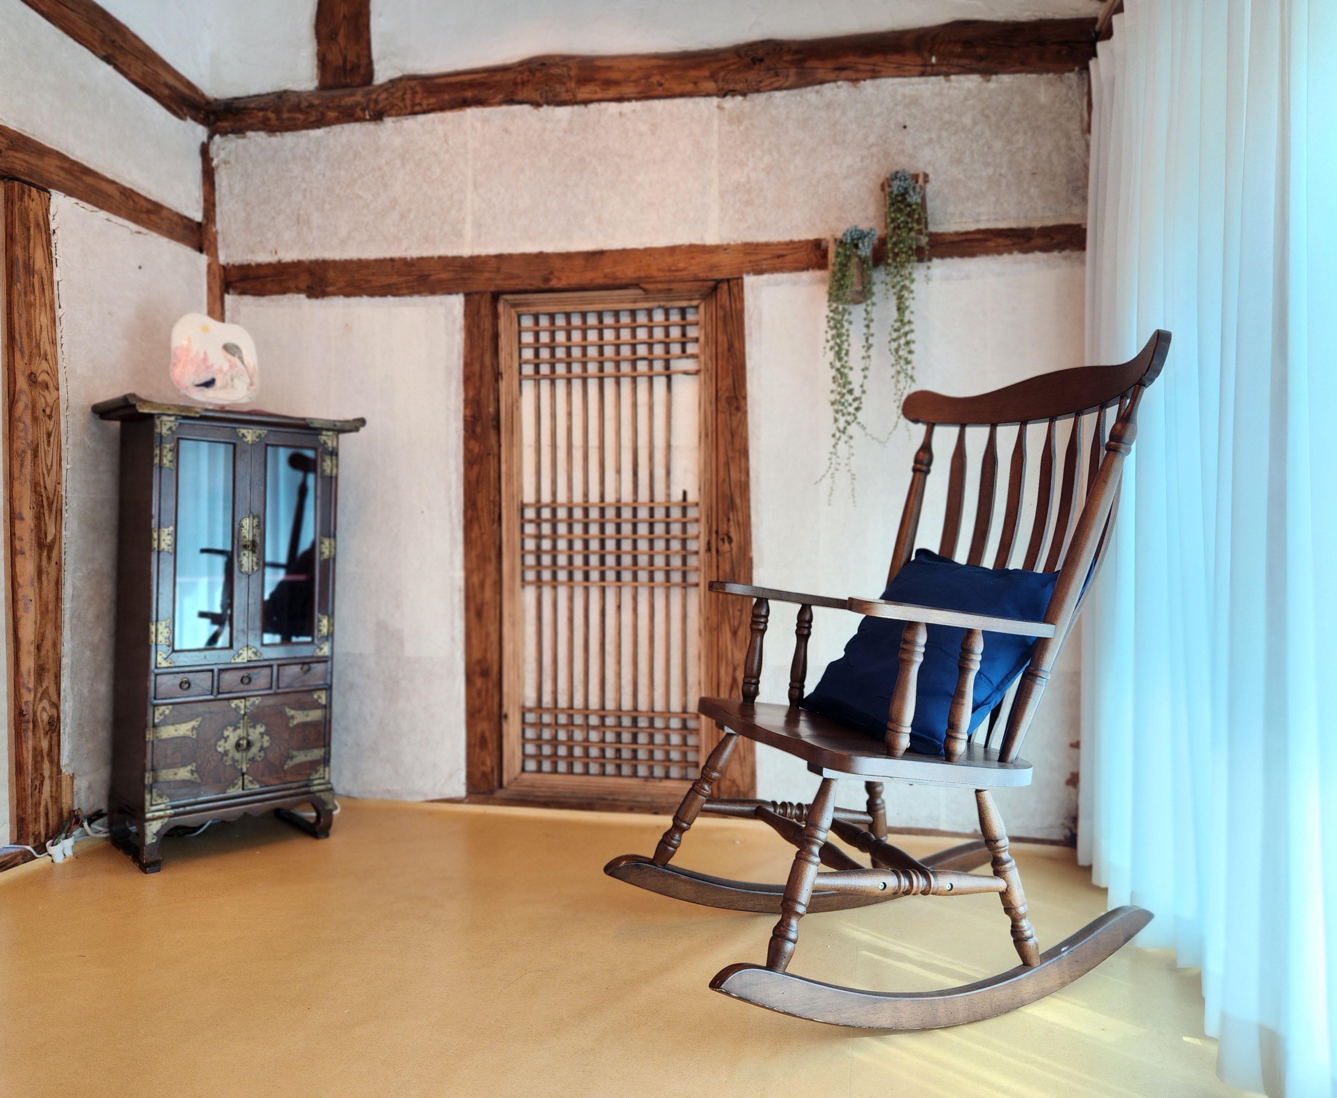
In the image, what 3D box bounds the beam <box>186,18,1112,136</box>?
[{"bbox_3d":[-0.124,-1.247,2.648,2.391,0.139,0.150,0,1,11],"label":"beam"}]

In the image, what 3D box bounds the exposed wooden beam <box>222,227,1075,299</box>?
[{"bbox_3d":[-0.130,-0.770,2.659,2.371,0.104,0.110,0,1,11],"label":"exposed wooden beam"}]

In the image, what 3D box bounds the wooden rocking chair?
[{"bbox_3d":[0.370,0.197,1.825,0.886,1.132,0.678,0,1,-21],"label":"wooden rocking chair"}]

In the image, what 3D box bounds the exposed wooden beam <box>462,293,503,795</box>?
[{"bbox_3d":[-0.508,-0.005,2.756,0.111,1.403,0.110,0,1,11],"label":"exposed wooden beam"}]

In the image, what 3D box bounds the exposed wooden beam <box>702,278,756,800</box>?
[{"bbox_3d":[0.178,-0.017,2.627,0.121,1.391,0.110,0,1,11],"label":"exposed wooden beam"}]

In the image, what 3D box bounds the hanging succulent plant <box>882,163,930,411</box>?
[{"bbox_3d":[0.593,-0.634,2.425,0.117,0.622,0.120,0,1,11],"label":"hanging succulent plant"}]

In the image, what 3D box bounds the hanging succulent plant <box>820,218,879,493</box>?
[{"bbox_3d":[0.460,-0.466,2.453,0.144,0.704,0.120,0,1,11],"label":"hanging succulent plant"}]

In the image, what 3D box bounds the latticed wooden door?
[{"bbox_3d":[-0.172,-0.008,2.668,0.584,1.376,0.060,0,1,11],"label":"latticed wooden door"}]

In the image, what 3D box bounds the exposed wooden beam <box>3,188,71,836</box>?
[{"bbox_3d":[-1.510,-0.072,2.242,0.120,1.516,0.143,0,1,12],"label":"exposed wooden beam"}]

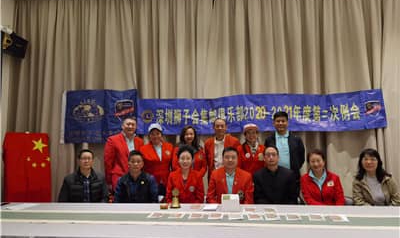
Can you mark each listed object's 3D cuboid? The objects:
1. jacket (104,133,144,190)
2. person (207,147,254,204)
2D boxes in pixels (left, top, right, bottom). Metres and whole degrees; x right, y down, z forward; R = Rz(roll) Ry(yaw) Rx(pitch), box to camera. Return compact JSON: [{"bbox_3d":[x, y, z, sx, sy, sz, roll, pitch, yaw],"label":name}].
[{"bbox_3d":[-0.985,0.551,4.050,0.550,0.750,0.320,1,-3,-27],"label":"jacket"},{"bbox_3d":[0.325,0.970,3.211,0.520,1.300,0.750,0,-2,3],"label":"person"}]

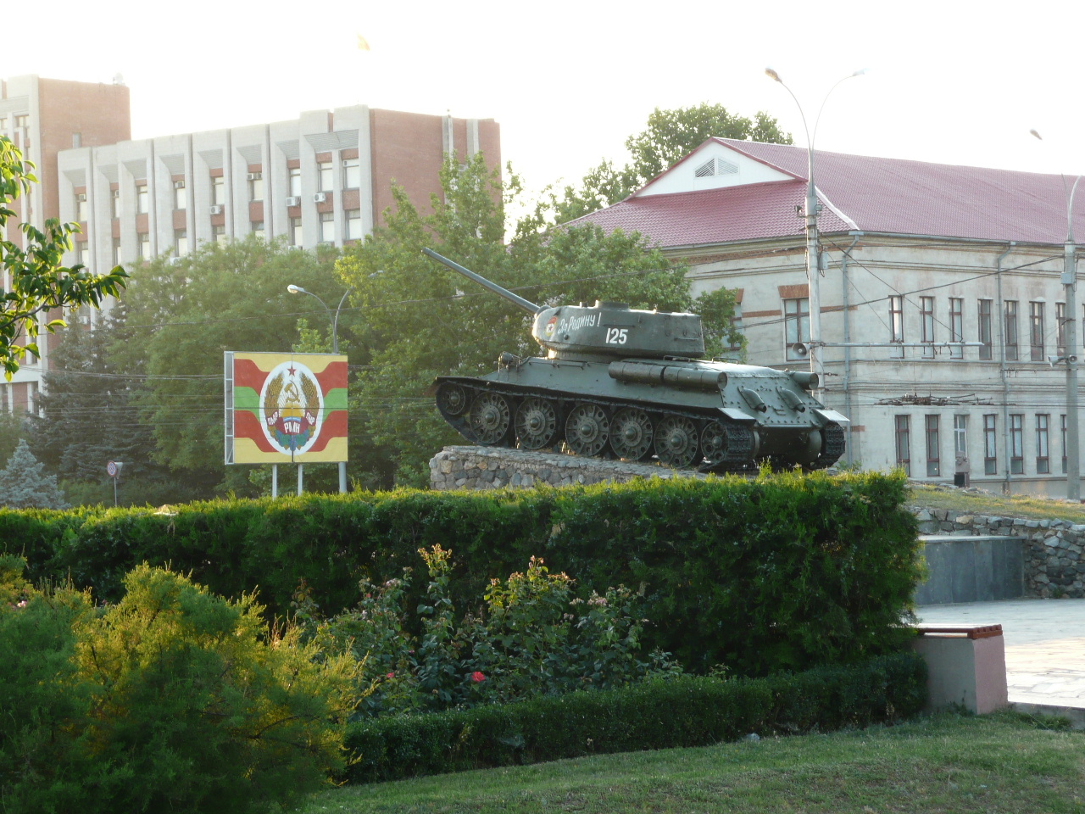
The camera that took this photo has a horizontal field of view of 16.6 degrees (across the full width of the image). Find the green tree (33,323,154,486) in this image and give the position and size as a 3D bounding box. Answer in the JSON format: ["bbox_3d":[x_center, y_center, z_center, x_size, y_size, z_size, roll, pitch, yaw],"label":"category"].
[{"bbox_3d":[-19.008,1.125,158.112,5.200,9.520,5.200,-2,-1,0],"label":"green tree"}]

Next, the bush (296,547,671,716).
[{"bbox_3d":[-0.292,1.414,21.814,1.000,1.180,2.450,-3,-2,42],"label":"bush"}]

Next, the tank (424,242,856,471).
[{"bbox_3d":[0.880,-0.753,60.046,8.080,3.000,3.000,8,4,41],"label":"tank"}]

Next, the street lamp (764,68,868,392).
[{"bbox_3d":[8.610,-3.180,115.171,3.100,14.491,0.600,-2,-1,0],"label":"street lamp"}]

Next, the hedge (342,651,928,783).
[{"bbox_3d":[0.463,1.774,21.471,0.450,0.400,4.985,-3,-2,42],"label":"hedge"}]

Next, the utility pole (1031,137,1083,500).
[{"bbox_3d":[19.451,-2.956,137.171,2.950,14.450,0.600,-2,-1,0],"label":"utility pole"}]

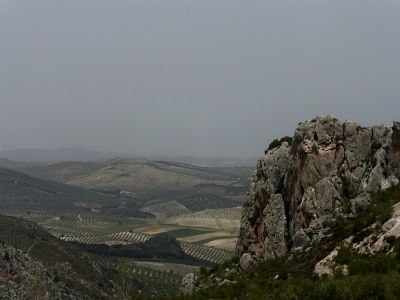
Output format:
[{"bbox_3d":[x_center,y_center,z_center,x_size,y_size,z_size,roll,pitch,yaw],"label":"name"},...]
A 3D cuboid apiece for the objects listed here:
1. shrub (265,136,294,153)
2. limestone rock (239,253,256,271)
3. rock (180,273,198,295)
[{"bbox_3d":[5.681,-0.393,90.000,1.860,1.170,1.400,0,0,0],"label":"shrub"},{"bbox_3d":[3.206,7.525,85.000,1.210,1.240,1.100,0,0,0],"label":"limestone rock"},{"bbox_3d":[-0.600,7.632,72.000,1.030,1.280,1.000,0,0,0],"label":"rock"}]

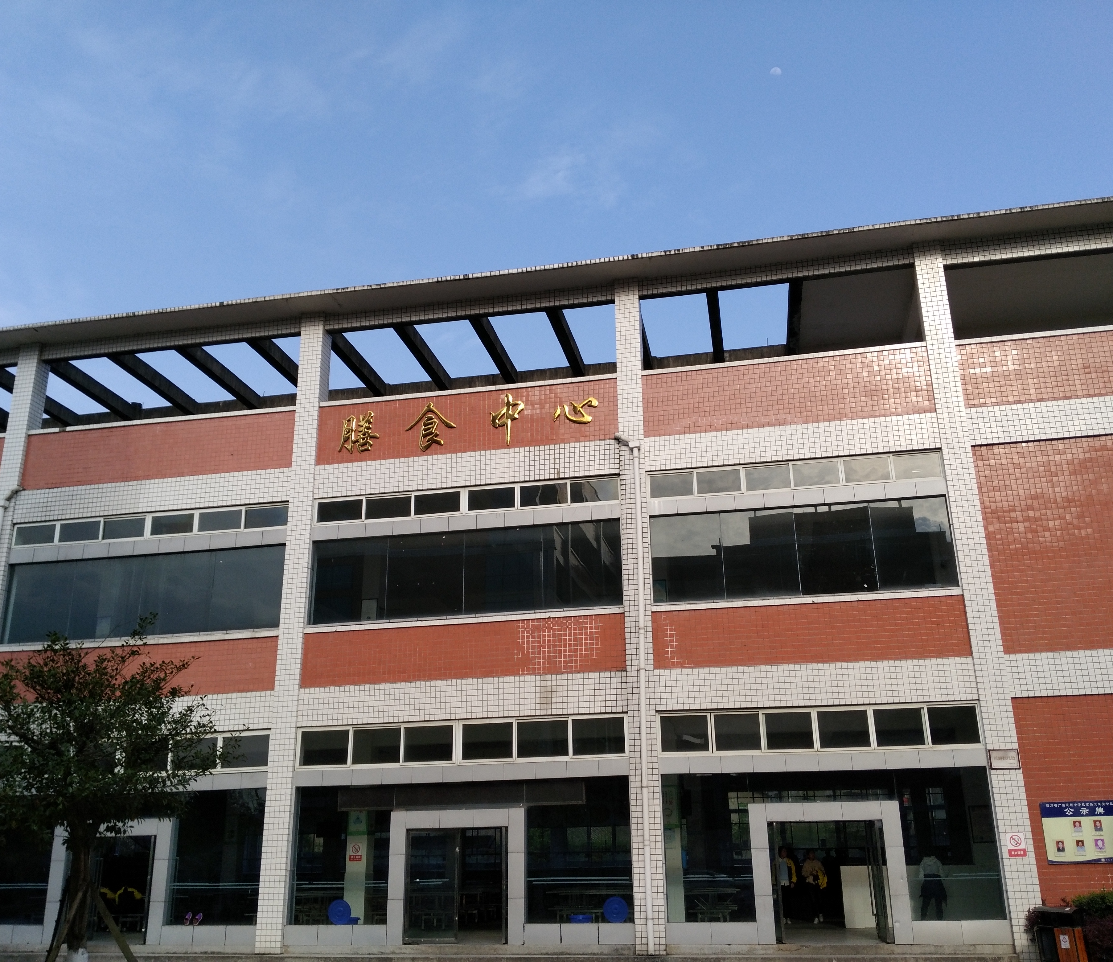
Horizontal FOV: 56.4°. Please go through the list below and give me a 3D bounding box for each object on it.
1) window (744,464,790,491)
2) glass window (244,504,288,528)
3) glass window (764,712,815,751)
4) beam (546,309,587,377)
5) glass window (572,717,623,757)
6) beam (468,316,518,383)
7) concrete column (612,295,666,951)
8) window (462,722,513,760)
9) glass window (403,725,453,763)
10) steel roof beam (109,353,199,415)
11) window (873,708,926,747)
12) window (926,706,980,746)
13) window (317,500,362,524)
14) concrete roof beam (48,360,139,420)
[{"bbox_3d":[4.386,-0.089,21.606,0.950,0.530,0.100,-5,-19,10],"label":"window"},{"bbox_3d":[-6.593,0.797,23.579,1.036,0.517,0.083,-5,-19,10],"label":"glass window"},{"bbox_3d":[4.433,4.772,19.805,0.898,0.680,0.100,-5,-19,11],"label":"glass window"},{"bbox_3d":[0.246,-3.453,25.215,0.250,0.360,3.675,-5,-19,11],"label":"beam"},{"bbox_3d":[0.826,5.046,20.489,1.041,0.719,0.100,-5,-19,11],"label":"glass window"},{"bbox_3d":[-1.537,-3.308,25.561,0.250,0.360,3.675,-5,-19,11],"label":"beam"},{"bbox_3d":[1.705,2.126,21.403,0.556,13.921,0.540,-5,-19,10],"label":"concrete column"},{"bbox_3d":[-1.400,5.263,21.002,1.062,0.716,0.083,-5,-19,10],"label":"window"},{"bbox_3d":[-2.597,5.308,20.936,1.014,0.710,0.080,-5,-19,11],"label":"glass window"},{"bbox_3d":[-10.504,-2.576,27.298,0.250,0.360,3.675,-5,-19,11],"label":"steel roof beam"},{"bbox_3d":[6.467,4.648,19.565,0.864,0.691,0.083,-5,-19,10],"label":"window"},{"bbox_3d":[7.430,4.569,19.391,0.855,0.685,0.083,-5,-19,10],"label":"window"},{"bbox_3d":[-4.836,0.681,23.125,1.063,0.480,0.080,-5,-19,10],"label":"window"},{"bbox_3d":[-12.602,-2.541,27.982,0.275,0.400,3.750,-5,-19,10],"label":"concrete roof beam"}]

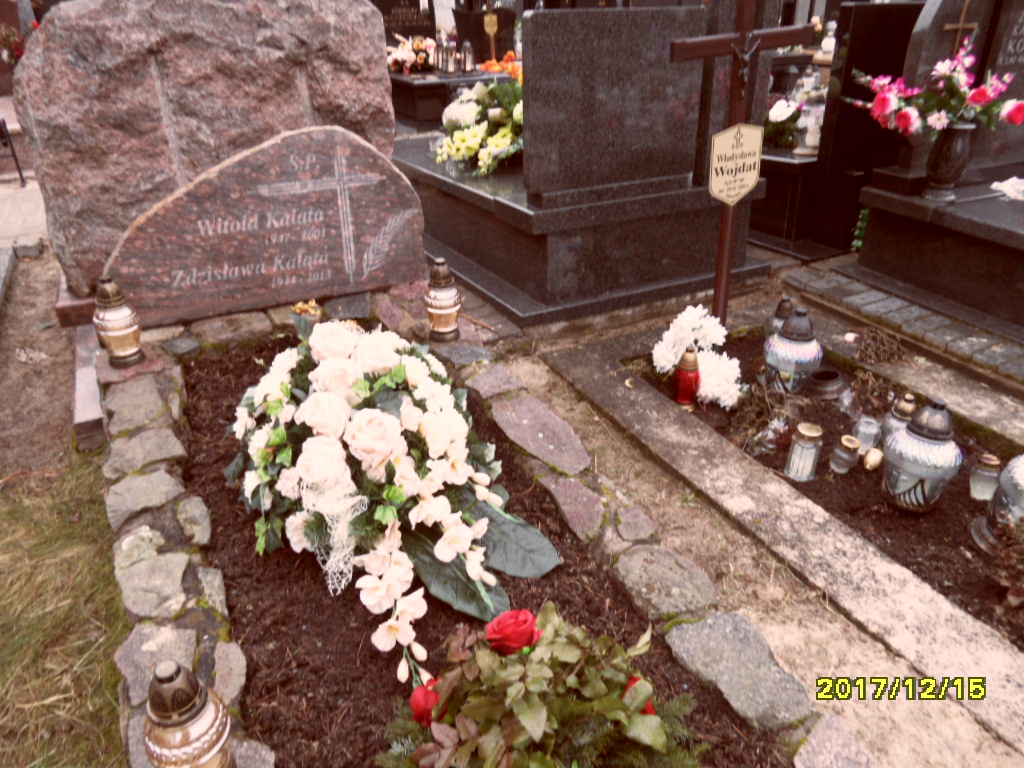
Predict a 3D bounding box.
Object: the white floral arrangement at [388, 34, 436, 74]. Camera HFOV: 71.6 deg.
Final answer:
[{"bbox_3d":[-1.051,-3.481,7.500,0.500,0.420,0.420,-14,28,-22],"label":"white floral arrangement"}]

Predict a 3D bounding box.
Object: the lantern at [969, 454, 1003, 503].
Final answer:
[{"bbox_3d":[1.188,0.235,1.774,0.080,0.115,0.080,-13,26,-19],"label":"lantern"}]

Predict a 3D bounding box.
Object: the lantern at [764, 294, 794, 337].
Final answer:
[{"bbox_3d":[1.035,-0.241,2.708,0.100,0.220,0.100,-13,26,-19],"label":"lantern"}]

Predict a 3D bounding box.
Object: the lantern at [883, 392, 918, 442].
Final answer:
[{"bbox_3d":[0.995,0.103,1.808,0.090,0.170,0.090,-14,28,-22],"label":"lantern"}]

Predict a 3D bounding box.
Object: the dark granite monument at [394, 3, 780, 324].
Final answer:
[{"bbox_3d":[0.019,-1.286,3.623,1.191,1.095,2.496,-14,28,-22],"label":"dark granite monument"}]

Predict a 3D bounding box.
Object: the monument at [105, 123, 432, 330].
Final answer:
[{"bbox_3d":[-1.067,-0.691,3.061,1.360,0.730,0.100,-13,26,-19],"label":"monument"}]

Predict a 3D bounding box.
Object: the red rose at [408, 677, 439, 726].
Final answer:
[{"bbox_3d":[-0.133,0.484,1.080,0.055,0.075,0.055,-14,28,-22],"label":"red rose"}]

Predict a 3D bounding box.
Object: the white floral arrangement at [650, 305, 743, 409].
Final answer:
[{"bbox_3d":[0.613,-0.091,2.360,0.300,0.270,0.260,-13,26,-19],"label":"white floral arrangement"}]

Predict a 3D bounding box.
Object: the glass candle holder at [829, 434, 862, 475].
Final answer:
[{"bbox_3d":[0.903,0.188,1.931,0.075,0.105,0.075,-6,24,-21],"label":"glass candle holder"}]

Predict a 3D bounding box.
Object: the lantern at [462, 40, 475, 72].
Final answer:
[{"bbox_3d":[-0.478,-3.592,7.800,0.135,0.360,0.135,-14,28,-22],"label":"lantern"}]

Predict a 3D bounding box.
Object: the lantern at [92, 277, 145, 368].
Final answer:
[{"bbox_3d":[-1.355,-0.210,2.406,0.138,0.300,0.138,-14,28,-22],"label":"lantern"}]

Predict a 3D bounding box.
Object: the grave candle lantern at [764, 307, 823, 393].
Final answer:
[{"bbox_3d":[0.856,-0.104,2.130,0.160,0.275,0.160,-14,28,-22],"label":"grave candle lantern"}]

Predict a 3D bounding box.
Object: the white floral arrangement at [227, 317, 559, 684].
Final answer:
[{"bbox_3d":[-0.392,0.159,1.775,0.660,0.360,1.150,-13,26,-19],"label":"white floral arrangement"}]

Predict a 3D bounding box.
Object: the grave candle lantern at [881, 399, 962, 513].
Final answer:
[{"bbox_3d":[0.936,0.159,1.572,0.157,0.277,0.157,-14,28,-22],"label":"grave candle lantern"}]

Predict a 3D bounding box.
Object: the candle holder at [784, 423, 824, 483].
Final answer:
[{"bbox_3d":[0.776,0.181,1.896,0.087,0.160,0.087,-13,26,-19],"label":"candle holder"}]

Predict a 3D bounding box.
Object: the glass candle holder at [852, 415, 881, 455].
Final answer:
[{"bbox_3d":[0.930,0.129,1.846,0.065,0.095,0.065,-14,28,-22],"label":"glass candle holder"}]

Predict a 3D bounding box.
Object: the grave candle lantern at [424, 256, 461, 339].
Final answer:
[{"bbox_3d":[-0.260,-0.312,2.568,0.132,0.293,0.132,-2,26,1],"label":"grave candle lantern"}]

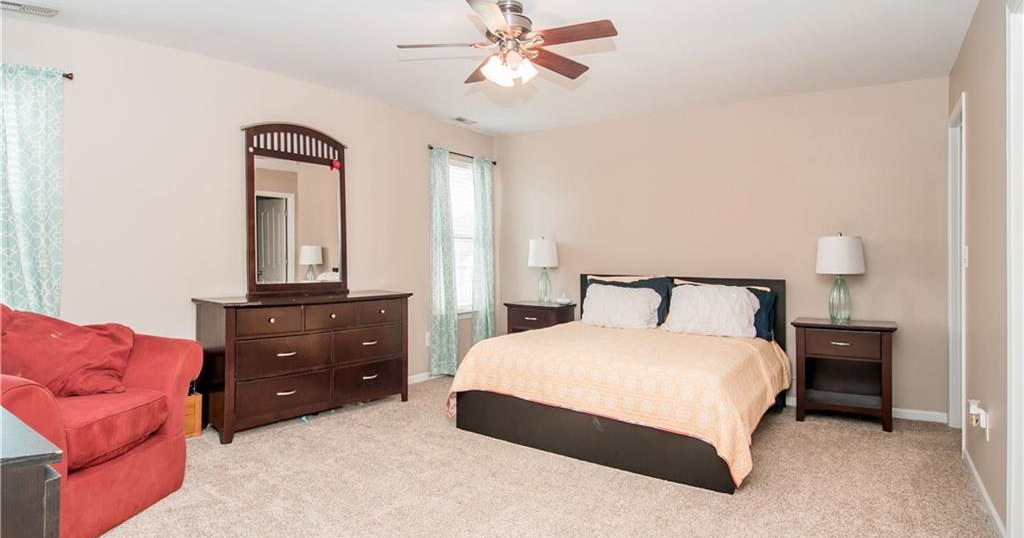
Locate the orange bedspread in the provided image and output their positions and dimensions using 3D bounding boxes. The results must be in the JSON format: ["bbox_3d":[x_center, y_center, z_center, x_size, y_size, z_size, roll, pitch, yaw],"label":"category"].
[{"bbox_3d":[0.882,0.797,3.611,1.897,0.551,1.754,1,3,33],"label":"orange bedspread"}]

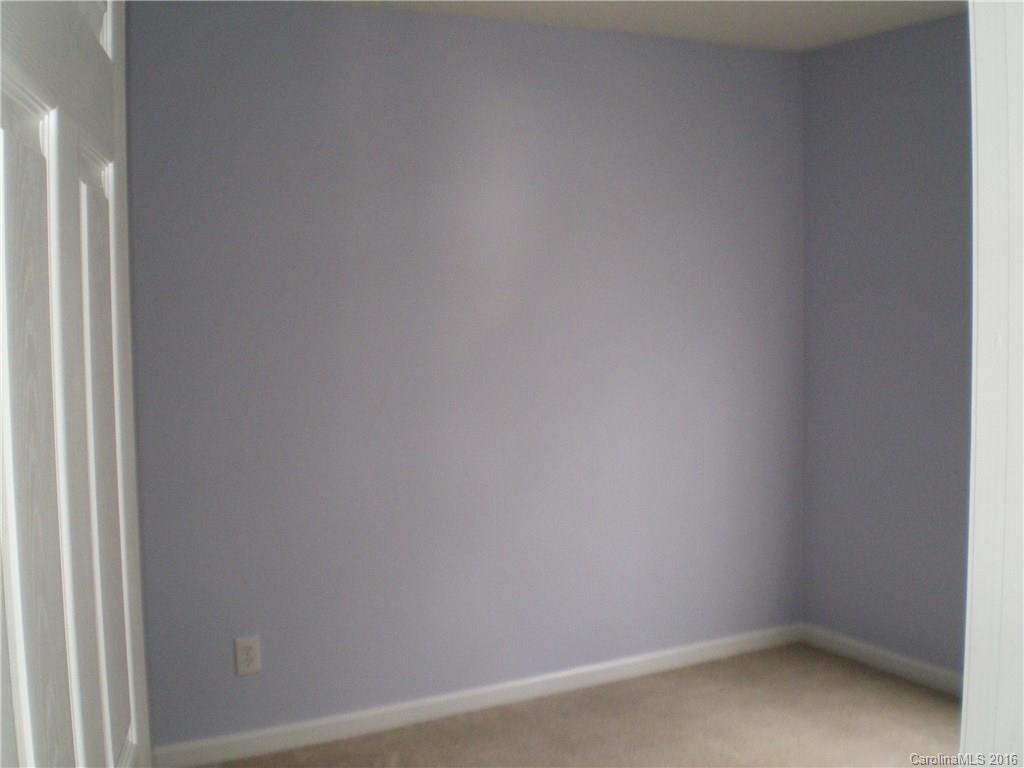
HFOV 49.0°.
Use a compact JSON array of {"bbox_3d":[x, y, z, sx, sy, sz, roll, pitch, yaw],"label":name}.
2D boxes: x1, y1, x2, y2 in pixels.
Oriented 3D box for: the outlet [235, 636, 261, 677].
[{"bbox_3d":[-0.798,0.826,3.412,0.073,0.117,0.011,-3,5,-28],"label":"outlet"}]

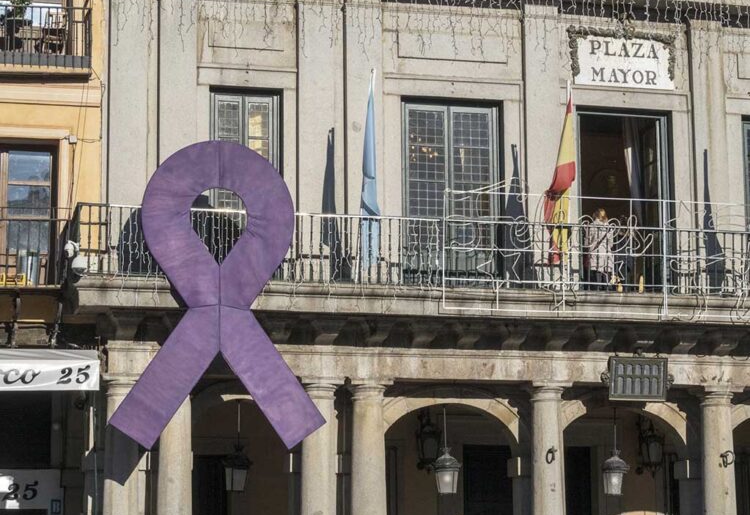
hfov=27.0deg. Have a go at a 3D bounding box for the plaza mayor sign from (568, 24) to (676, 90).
[{"bbox_3d":[4.382,-3.533,27.602,1.965,1.054,0.120,2,-8,-14],"label":"plaza mayor sign"}]

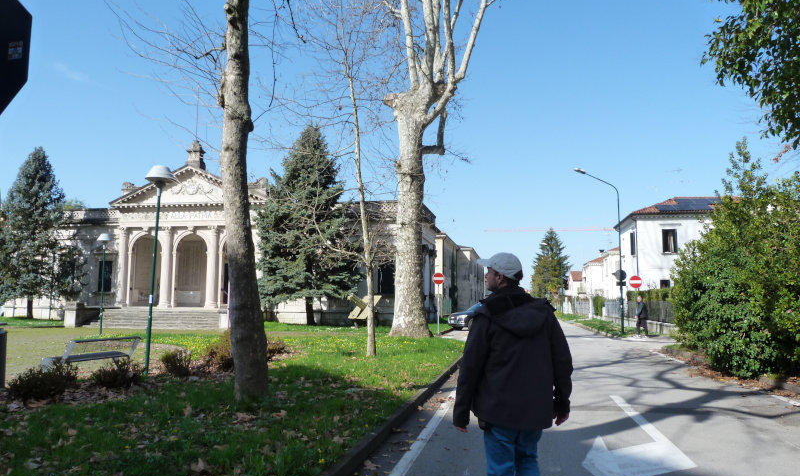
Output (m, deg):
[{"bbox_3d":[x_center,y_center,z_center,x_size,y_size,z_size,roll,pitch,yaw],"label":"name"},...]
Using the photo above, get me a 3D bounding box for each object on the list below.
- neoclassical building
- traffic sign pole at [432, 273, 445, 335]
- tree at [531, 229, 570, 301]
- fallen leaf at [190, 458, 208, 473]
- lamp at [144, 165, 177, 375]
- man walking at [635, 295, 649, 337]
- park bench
[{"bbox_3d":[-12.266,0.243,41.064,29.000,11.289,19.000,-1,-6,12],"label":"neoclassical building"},{"bbox_3d":[1.786,3.011,26.493,0.580,2.884,0.100,0,-6,7],"label":"traffic sign pole"},{"bbox_3d":[29.548,5.919,112.031,7.600,15.641,7.600,-1,-6,15],"label":"tree"},{"bbox_3d":[-1.700,1.937,4.898,0.135,0.060,0.115,2,-6,-18],"label":"fallen leaf"},{"bbox_3d":[-5.091,0.622,11.915,0.580,4.361,0.580,4,-7,-25],"label":"lamp"},{"bbox_3d":[10.085,3.304,24.210,0.550,1.750,0.460,1,-6,-3],"label":"man walking"},{"bbox_3d":[-5.794,2.305,10.912,0.700,0.830,1.450,-3,-7,30],"label":"park bench"}]

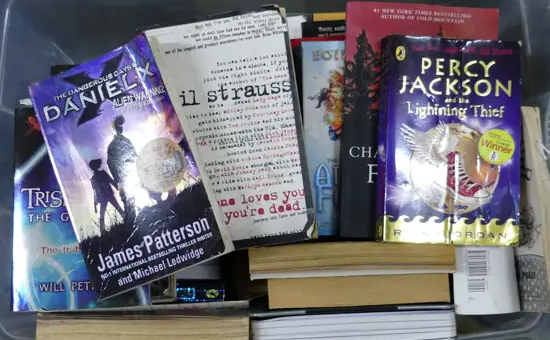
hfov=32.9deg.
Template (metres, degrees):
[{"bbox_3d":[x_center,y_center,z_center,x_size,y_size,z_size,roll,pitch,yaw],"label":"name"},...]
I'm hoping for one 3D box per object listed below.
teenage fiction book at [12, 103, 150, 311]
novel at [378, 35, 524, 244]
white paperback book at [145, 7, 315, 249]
[{"bbox_3d":[-0.186,0.038,0.913,0.130,0.029,0.198,-1,83,-2],"label":"teenage fiction book"},{"bbox_3d":[0.172,-0.028,0.913,0.129,0.026,0.198,2,86,-1],"label":"novel"},{"bbox_3d":[-0.043,-0.036,0.915,0.146,0.036,0.223,-9,91,11],"label":"white paperback book"}]

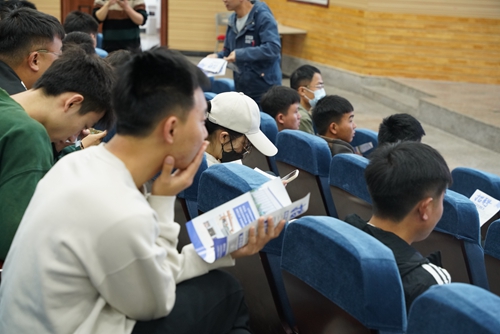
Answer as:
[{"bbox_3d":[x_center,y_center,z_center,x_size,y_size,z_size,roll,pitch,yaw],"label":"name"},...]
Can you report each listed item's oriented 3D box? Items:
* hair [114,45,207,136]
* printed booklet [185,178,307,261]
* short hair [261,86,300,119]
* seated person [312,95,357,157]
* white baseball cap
[{"bbox_3d":[-0.199,-0.168,2.070,0.205,0.190,0.175,-10,18,-24],"label":"hair"},{"bbox_3d":[-0.003,0.121,2.100,0.280,0.112,0.075,-26,-4,-35],"label":"printed booklet"},{"bbox_3d":[0.159,-0.328,4.850,0.200,0.180,0.175,-7,16,-23],"label":"short hair"},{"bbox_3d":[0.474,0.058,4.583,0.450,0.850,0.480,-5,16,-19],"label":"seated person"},{"bbox_3d":[-0.022,-0.149,3.180,0.265,0.150,0.175,29,1,-27],"label":"white baseball cap"}]

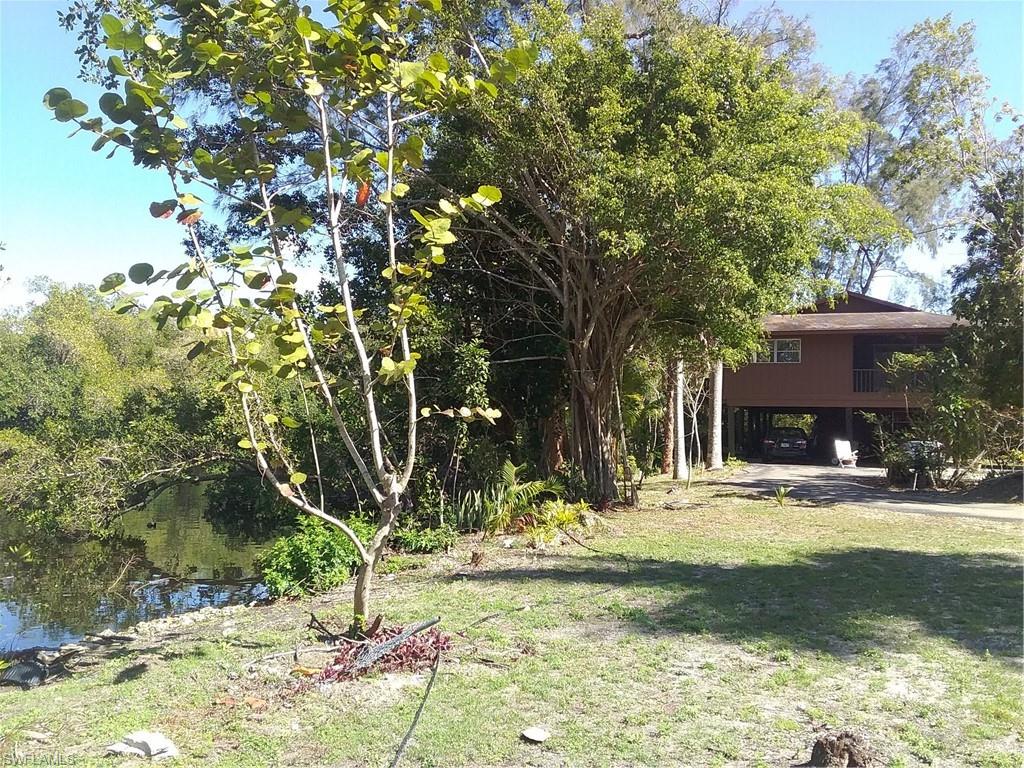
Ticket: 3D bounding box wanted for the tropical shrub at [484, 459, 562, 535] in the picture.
[{"bbox_3d":[0.150,1.607,13.100,1.150,1.030,1.100,1,-2,0],"label":"tropical shrub"}]

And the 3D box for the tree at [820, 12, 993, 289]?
[{"bbox_3d":[20.373,-7.867,47.000,8.900,22.000,8.500,1,-2,0],"label":"tree"}]

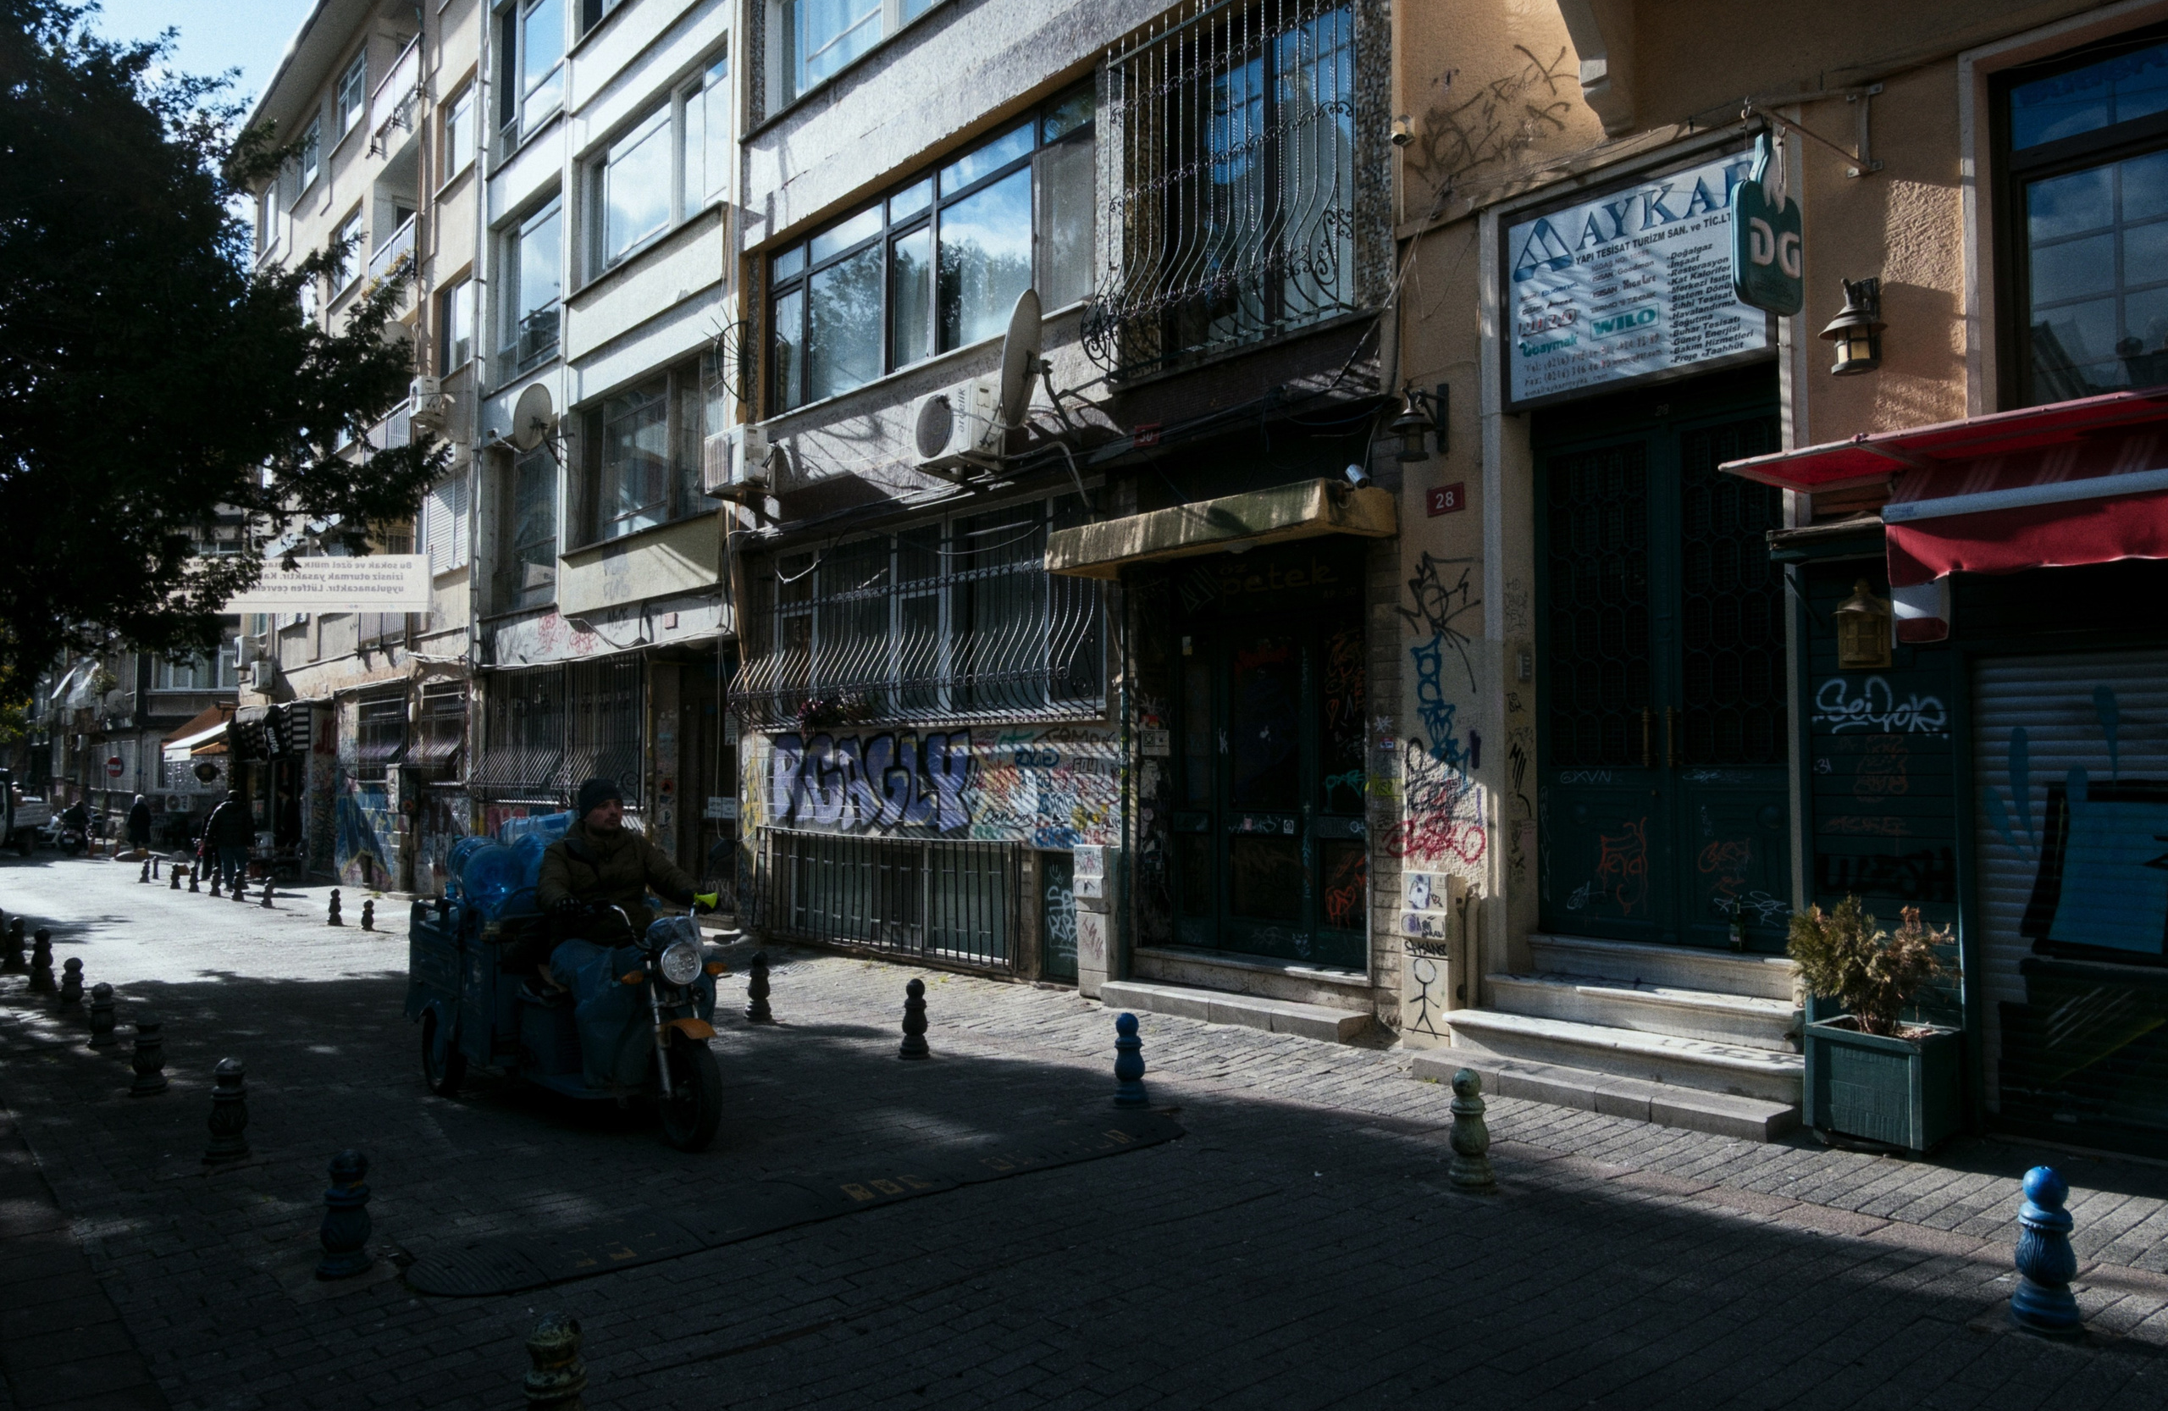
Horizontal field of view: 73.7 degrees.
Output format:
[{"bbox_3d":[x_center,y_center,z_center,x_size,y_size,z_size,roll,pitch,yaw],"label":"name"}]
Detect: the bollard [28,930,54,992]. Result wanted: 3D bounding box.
[{"bbox_3d":[-8.184,1.998,11.357,0.170,0.440,0.170,3,-4,-41],"label":"bollard"}]

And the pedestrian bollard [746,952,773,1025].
[{"bbox_3d":[-2.175,1.884,9.705,0.172,0.450,0.172,3,-4,-41],"label":"pedestrian bollard"}]

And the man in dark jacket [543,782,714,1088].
[{"bbox_3d":[-2.167,1.033,6.873,0.660,1.380,0.780,3,-4,-41],"label":"man in dark jacket"}]

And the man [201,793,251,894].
[{"bbox_3d":[-14.514,2.298,24.500,0.620,1.720,0.380,3,-4,-41],"label":"man"}]

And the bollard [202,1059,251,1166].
[{"bbox_3d":[-3.753,1.770,6.349,0.184,0.440,0.184,2,-3,-30],"label":"bollard"}]

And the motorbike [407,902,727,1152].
[{"bbox_3d":[-2.444,1.490,7.243,1.020,1.090,2.670,3,-4,-41],"label":"motorbike"}]

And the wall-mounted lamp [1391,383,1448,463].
[{"bbox_3d":[1.997,-1.644,8.493,0.400,0.435,0.260,3,-4,-41],"label":"wall-mounted lamp"}]

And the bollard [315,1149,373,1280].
[{"bbox_3d":[-2.478,1.696,4.862,0.180,0.396,0.180,2,-3,-27],"label":"bollard"}]

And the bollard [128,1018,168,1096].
[{"bbox_3d":[-5.028,1.873,7.777,0.184,0.422,0.184,2,-3,-33],"label":"bollard"}]

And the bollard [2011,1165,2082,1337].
[{"bbox_3d":[2.704,1.520,4.065,0.176,0.455,0.176,3,-4,-41],"label":"bollard"}]

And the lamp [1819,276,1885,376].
[{"bbox_3d":[3.580,-1.759,6.708,0.340,0.451,0.265,3,-4,-41],"label":"lamp"}]

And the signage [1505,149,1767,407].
[{"bbox_3d":[3.074,-2.374,8.102,0.120,1.199,1.607,3,-4,-41],"label":"signage"}]

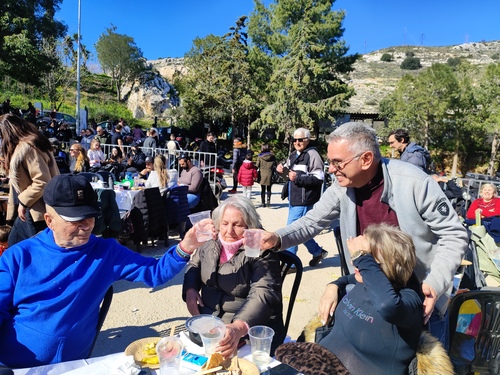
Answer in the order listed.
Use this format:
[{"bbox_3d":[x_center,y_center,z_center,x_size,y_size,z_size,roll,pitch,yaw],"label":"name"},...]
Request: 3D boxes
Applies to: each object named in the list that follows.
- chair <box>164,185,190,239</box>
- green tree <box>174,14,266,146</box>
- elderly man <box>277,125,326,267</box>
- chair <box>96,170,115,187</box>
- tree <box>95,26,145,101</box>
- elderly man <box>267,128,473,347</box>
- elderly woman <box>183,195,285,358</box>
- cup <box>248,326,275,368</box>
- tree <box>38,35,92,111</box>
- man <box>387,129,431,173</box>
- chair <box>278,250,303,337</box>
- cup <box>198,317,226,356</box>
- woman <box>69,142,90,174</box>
[{"bbox_3d":[-1.148,0.346,5.380,0.540,0.820,0.560,0,7,-24],"label":"chair"},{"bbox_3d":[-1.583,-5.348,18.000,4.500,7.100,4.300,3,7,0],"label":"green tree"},{"bbox_3d":[0.644,0.132,4.250,0.500,1.730,0.540,-2,9,-41],"label":"elderly man"},{"bbox_3d":[-2.542,0.175,6.100,0.540,0.820,0.560,3,7,0],"label":"chair"},{"bbox_3d":[-11.669,-11.043,31.000,4.600,6.800,4.400,3,7,0],"label":"tree"},{"bbox_3d":[0.472,0.493,1.484,0.620,1.520,0.750,9,8,44],"label":"elderly man"},{"bbox_3d":[-0.136,0.617,1.600,0.520,1.180,0.720,6,6,22],"label":"elderly woman"},{"bbox_3d":[0.035,0.489,1.070,0.081,0.109,0.081,3,7,0],"label":"cup"},{"bbox_3d":[-12.306,-7.629,23.000,3.500,5.100,3.400,0,7,-30],"label":"tree"},{"bbox_3d":[1.974,0.180,4.400,0.460,1.760,0.500,4,7,5],"label":"man"},{"bbox_3d":[-0.085,0.770,1.706,0.470,0.860,0.540,6,6,27],"label":"chair"},{"bbox_3d":[-0.108,0.449,1.010,0.077,0.092,0.077,3,6,0],"label":"cup"},{"bbox_3d":[-3.433,-0.197,6.900,0.720,1.260,0.500,2,7,-12],"label":"woman"}]

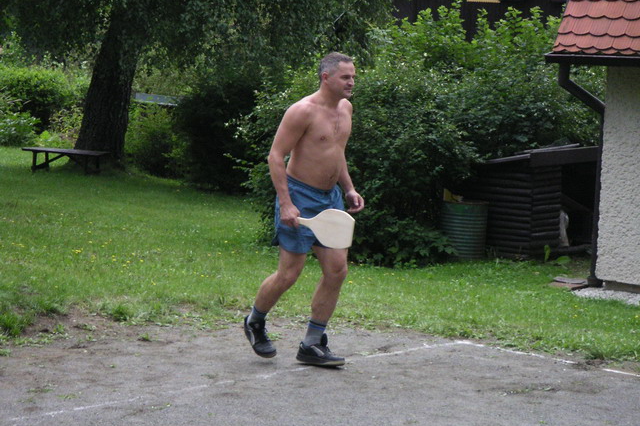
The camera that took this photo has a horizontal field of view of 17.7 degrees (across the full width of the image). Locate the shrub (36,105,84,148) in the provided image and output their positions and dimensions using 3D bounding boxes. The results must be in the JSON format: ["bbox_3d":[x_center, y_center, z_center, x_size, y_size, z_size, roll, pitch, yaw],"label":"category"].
[{"bbox_3d":[-4.912,-1.644,39.000,1.050,0.850,0.950,3,4,0],"label":"shrub"}]

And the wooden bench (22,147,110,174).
[{"bbox_3d":[-4.076,-0.844,33.000,1.450,0.400,0.370,6,5,32],"label":"wooden bench"}]

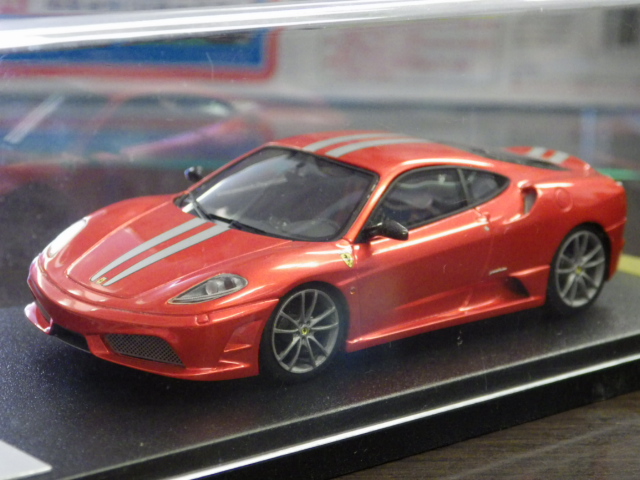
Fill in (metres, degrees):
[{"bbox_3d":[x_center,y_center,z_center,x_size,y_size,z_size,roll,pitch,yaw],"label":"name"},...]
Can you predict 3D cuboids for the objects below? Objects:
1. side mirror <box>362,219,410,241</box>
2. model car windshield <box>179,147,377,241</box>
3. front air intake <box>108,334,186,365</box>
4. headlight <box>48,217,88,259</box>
[{"bbox_3d":[0.010,-0.001,0.272,0.004,0.003,0.007,-10,19,-43],"label":"side mirror"},{"bbox_3d":[-0.007,-0.008,0.285,0.021,0.009,0.035,-10,19,-43],"label":"model car windshield"},{"bbox_3d":[-0.024,0.015,0.260,0.012,0.004,0.002,12,16,32],"label":"front air intake"},{"bbox_3d":[-0.038,0.000,0.281,0.010,0.004,0.006,-10,19,-43],"label":"headlight"}]

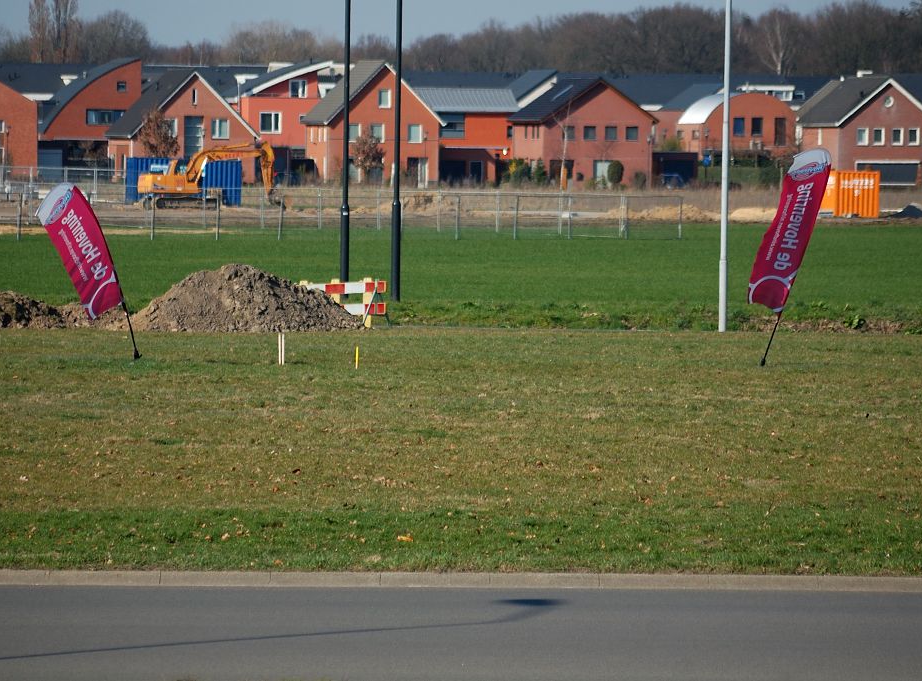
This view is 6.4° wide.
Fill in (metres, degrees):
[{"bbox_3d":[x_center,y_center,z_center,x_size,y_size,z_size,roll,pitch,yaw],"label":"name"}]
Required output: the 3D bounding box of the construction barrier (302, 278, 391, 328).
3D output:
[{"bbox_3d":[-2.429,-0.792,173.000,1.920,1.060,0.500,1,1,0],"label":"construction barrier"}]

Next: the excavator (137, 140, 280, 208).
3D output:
[{"bbox_3d":[-13.421,-8.831,445.500,7.700,3.620,2.500,0,1,-16],"label":"excavator"}]

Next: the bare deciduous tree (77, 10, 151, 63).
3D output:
[{"bbox_3d":[-34.237,-24.501,820.000,7.300,16.210,7.200,1,1,0],"label":"bare deciduous tree"}]

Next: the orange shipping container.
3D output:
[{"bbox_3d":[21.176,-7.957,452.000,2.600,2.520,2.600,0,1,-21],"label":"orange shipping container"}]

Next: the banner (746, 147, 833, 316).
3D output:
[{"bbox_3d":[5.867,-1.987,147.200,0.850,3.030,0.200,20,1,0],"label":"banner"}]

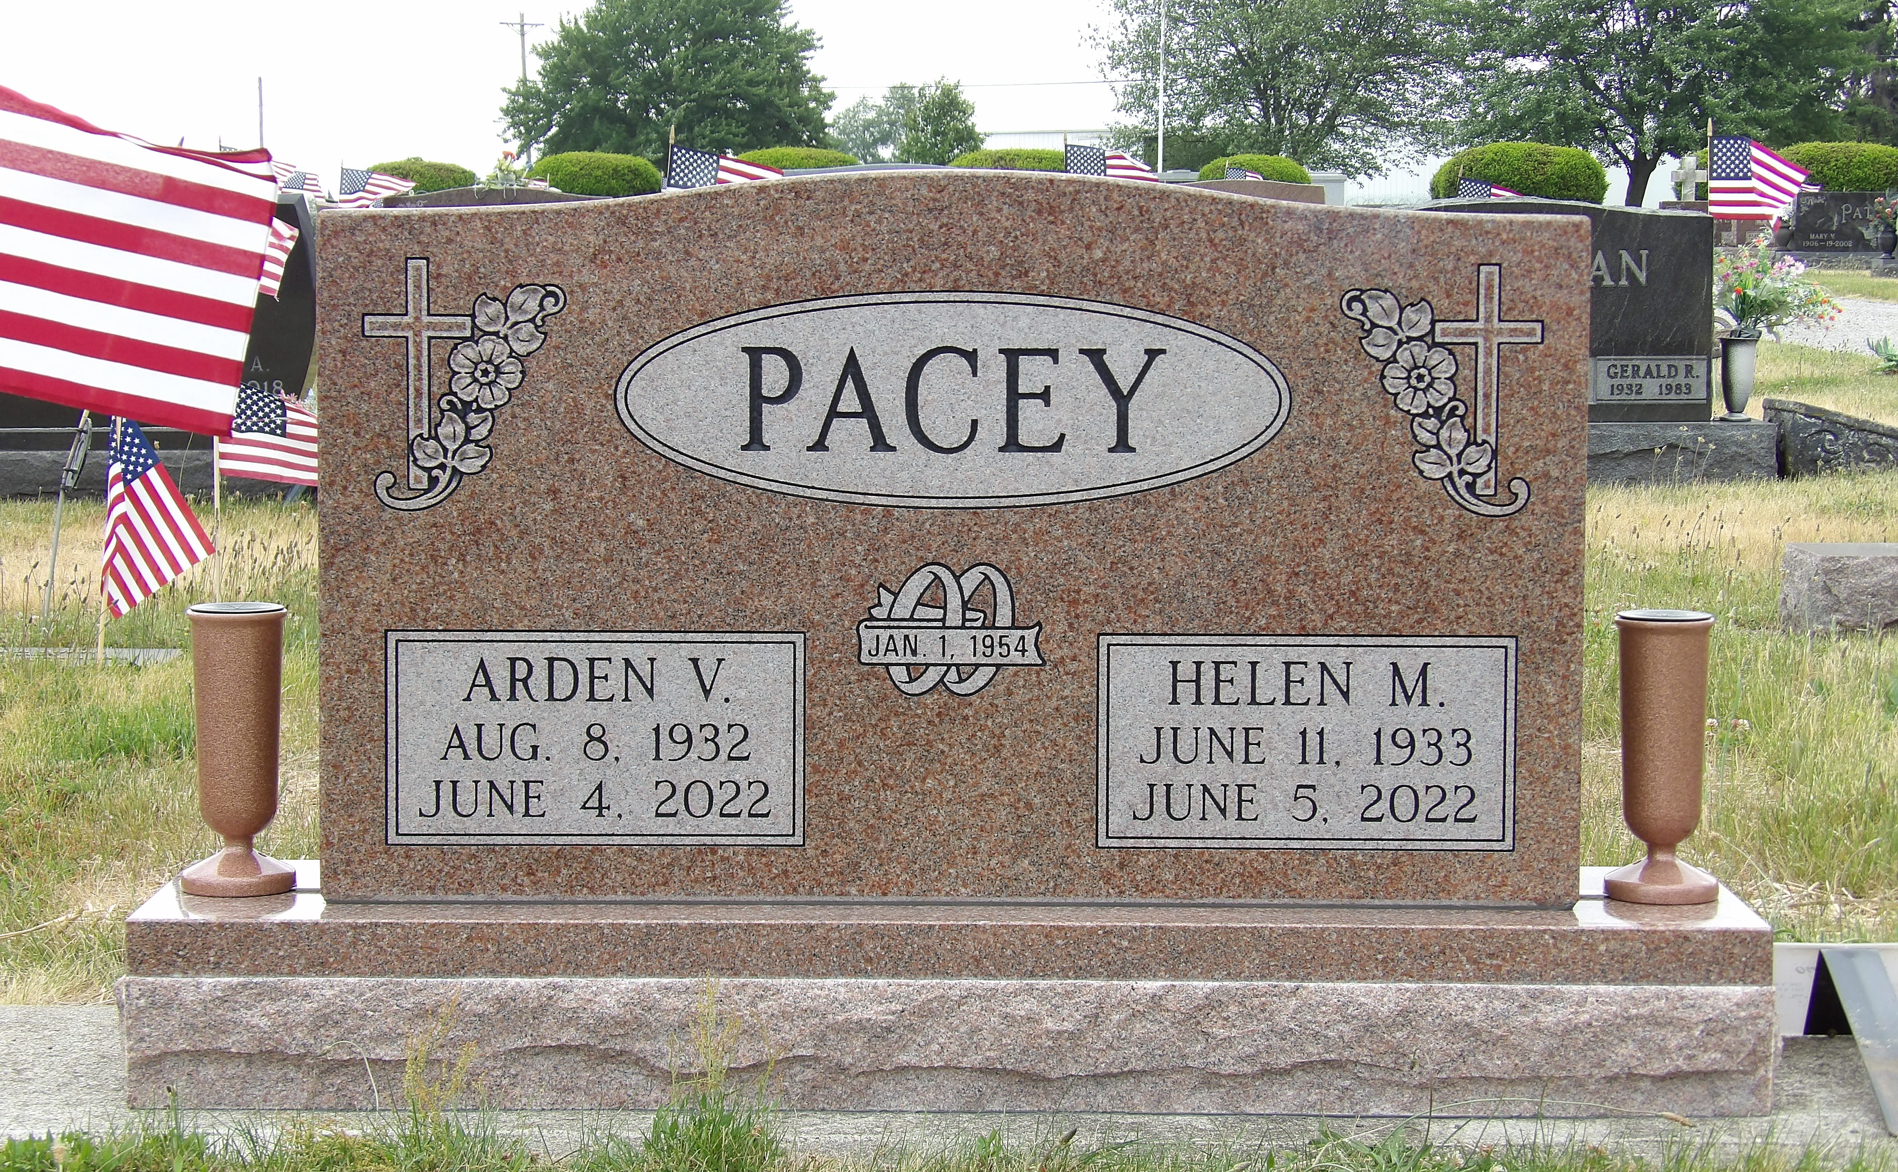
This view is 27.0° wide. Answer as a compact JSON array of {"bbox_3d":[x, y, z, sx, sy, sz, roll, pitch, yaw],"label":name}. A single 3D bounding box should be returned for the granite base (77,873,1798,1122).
[{"bbox_3d":[0.000,0.347,3.443,1.380,0.158,0.320,0,5,0],"label":"granite base"}]

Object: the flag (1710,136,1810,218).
[{"bbox_3d":[2.046,-1.026,9.950,0.260,0.210,0.100,0,5,0],"label":"flag"}]

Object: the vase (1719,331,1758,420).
[{"bbox_3d":[2.147,-0.565,10.710,0.108,0.230,0.108,0,5,0],"label":"vase"}]

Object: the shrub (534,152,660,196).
[{"bbox_3d":[-4.293,-5.031,48.498,1.569,0.595,1.569,0,5,0],"label":"shrub"}]

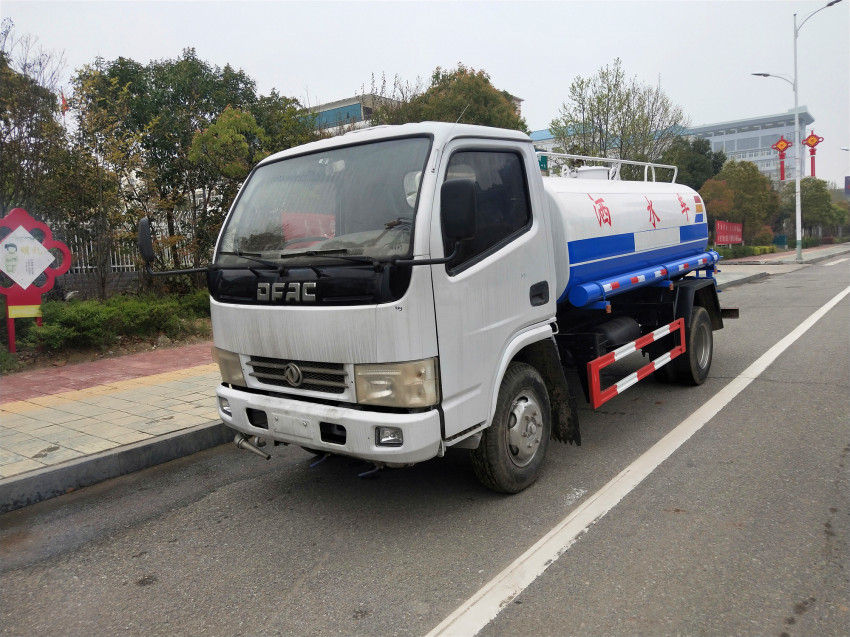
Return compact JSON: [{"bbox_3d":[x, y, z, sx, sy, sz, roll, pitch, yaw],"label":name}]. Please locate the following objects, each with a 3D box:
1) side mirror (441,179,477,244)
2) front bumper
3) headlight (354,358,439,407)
[{"bbox_3d":[0.140,-0.471,2.709,0.148,0.265,0.080,-1,6,19],"label":"side mirror"},{"bbox_3d":[-0.671,0.553,3.463,1.820,0.270,0.240,1,7,39],"label":"front bumper"},{"bbox_3d":[-0.137,0.311,3.011,0.450,0.225,0.165,0,7,32],"label":"headlight"}]

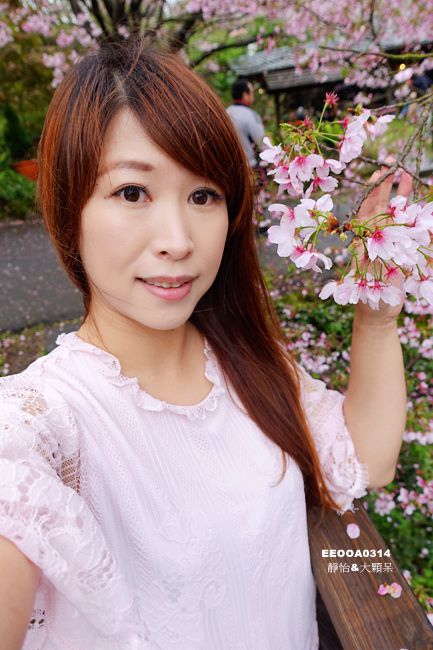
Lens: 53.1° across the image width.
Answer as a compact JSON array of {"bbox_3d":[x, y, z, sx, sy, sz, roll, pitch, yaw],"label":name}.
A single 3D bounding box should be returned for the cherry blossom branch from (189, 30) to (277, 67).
[{"bbox_3d":[0.098,-1.601,2.500,0.500,0.200,0.220,-5,27,0],"label":"cherry blossom branch"}]

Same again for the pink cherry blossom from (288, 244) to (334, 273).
[{"bbox_3d":[0.094,-0.067,0.435,0.043,0.030,0.036,-5,27,0],"label":"pink cherry blossom"}]

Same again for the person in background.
[{"bbox_3d":[0.322,-1.589,4.479,0.500,1.700,0.350,17,34,37],"label":"person in background"}]

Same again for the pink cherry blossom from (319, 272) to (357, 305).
[{"bbox_3d":[0.121,-0.038,0.435,0.037,0.033,0.034,-5,27,0],"label":"pink cherry blossom"}]

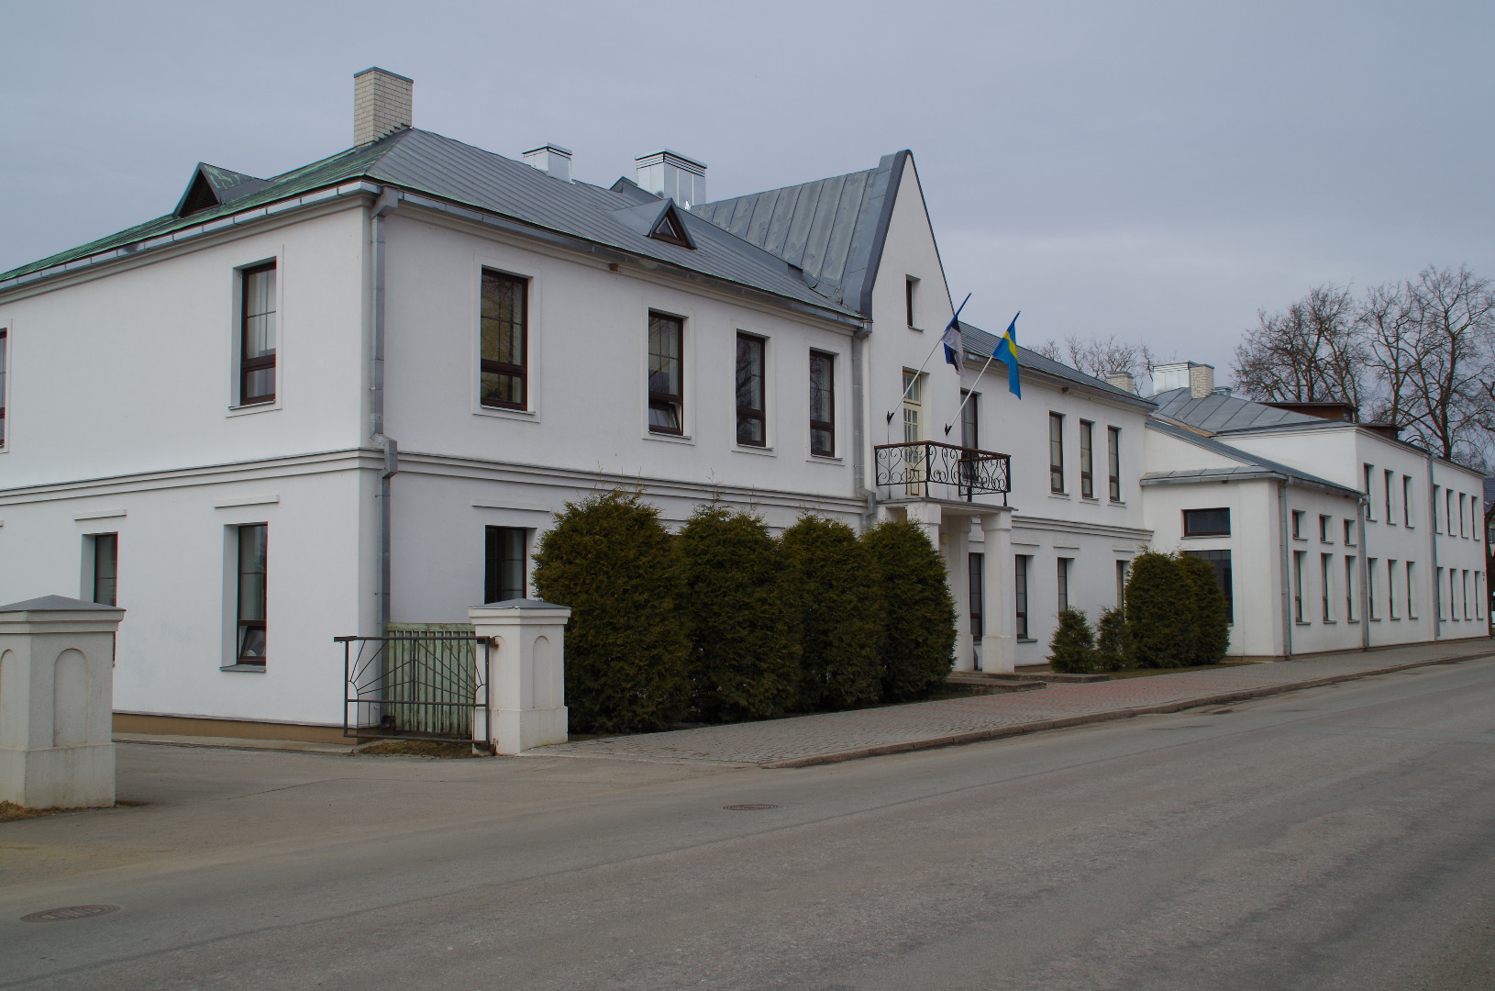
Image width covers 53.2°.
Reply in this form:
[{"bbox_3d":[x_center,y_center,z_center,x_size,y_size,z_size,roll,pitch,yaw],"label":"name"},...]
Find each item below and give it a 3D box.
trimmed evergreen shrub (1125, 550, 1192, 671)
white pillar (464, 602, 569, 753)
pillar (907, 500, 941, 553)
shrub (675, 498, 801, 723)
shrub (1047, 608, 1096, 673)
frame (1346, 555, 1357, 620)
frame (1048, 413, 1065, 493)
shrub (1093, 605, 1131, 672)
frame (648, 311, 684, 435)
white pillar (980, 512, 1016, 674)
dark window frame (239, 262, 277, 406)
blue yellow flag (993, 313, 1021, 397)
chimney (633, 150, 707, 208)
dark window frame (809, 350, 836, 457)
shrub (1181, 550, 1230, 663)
[{"bbox_3d":[9.647,2.668,35.073,1.600,2.720,1.600,-4,-5,35],"label":"trimmed evergreen shrub"},{"bbox_3d":[-2.812,2.206,18.537,0.890,1.850,0.890,-4,-6,36],"label":"white pillar"},{"bbox_3d":[3.343,1.797,27.961,0.460,3.240,0.560,-4,-5,35],"label":"pillar"},{"bbox_3d":[-0.344,1.762,22.895,2.160,3.210,2.160,-1,-5,0],"label":"shrub"},{"bbox_3d":[6.879,3.039,31.644,1.000,1.400,1.000,-4,-6,36],"label":"shrub"},{"bbox_3d":[17.997,2.808,44.883,0.120,1.970,1.150,-4,-6,36],"label":"frame"},{"bbox_3d":[7.559,-1.023,36.848,0.120,1.990,0.980,-4,-6,36],"label":"frame"},{"bbox_3d":[8.201,3.198,33.435,0.900,1.445,0.900,-4,-6,37],"label":"shrub"},{"bbox_3d":[-1.411,-1.990,24.625,0.100,2.020,1.000,-4,-6,37],"label":"frame"},{"bbox_3d":[5.149,2.001,30.967,0.480,3.310,0.500,-4,-6,36],"label":"white pillar"},{"bbox_3d":[-6.656,-2.216,20.636,0.980,1.970,0.120,-4,-6,36],"label":"dark window frame"},{"bbox_3d":[5.267,-2.802,30.257,0.600,1.740,0.220,-4,-5,35],"label":"blue yellow flag"},{"bbox_3d":[-1.745,-7.068,34.865,0.900,1.570,1.550,-4,-6,37],"label":"chimney"},{"bbox_3d":[1.343,-1.714,28.249,0.100,2.010,0.980,-4,-6,37],"label":"dark window frame"},{"bbox_3d":[10.879,2.719,36.439,1.600,2.750,1.600,-4,-6,36],"label":"shrub"}]

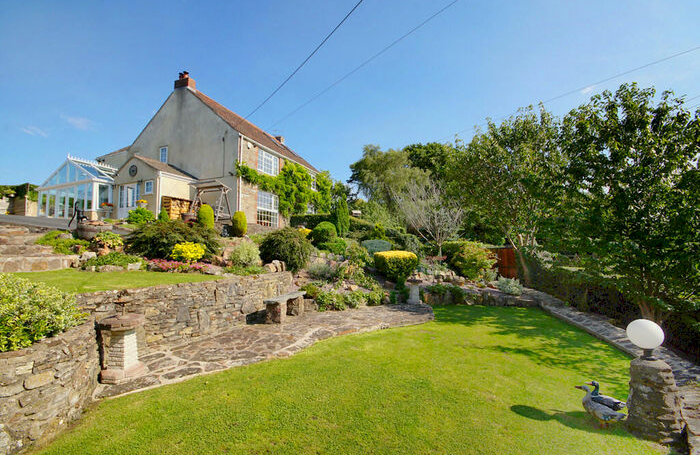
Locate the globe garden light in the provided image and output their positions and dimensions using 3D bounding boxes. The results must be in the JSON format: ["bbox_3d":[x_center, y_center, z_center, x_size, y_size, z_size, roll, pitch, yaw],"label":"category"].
[{"bbox_3d":[2.651,1.003,2.616,0.243,0.335,0.243,0,-5,0],"label":"globe garden light"}]

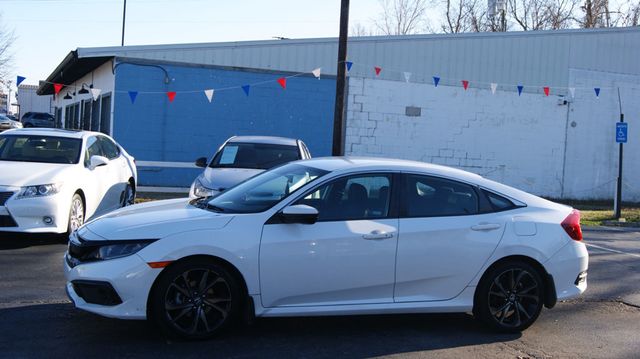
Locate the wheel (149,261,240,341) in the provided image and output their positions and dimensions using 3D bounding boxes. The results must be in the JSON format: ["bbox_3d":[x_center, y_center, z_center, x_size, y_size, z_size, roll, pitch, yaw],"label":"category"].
[{"bbox_3d":[-0.946,0.913,5.885,0.640,0.640,0.225,2,3,-17],"label":"wheel"}]

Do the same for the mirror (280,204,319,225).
[{"bbox_3d":[-0.153,0.272,5.934,0.200,0.145,0.240,2,3,-17],"label":"mirror"}]

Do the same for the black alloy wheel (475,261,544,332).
[{"bbox_3d":[1.648,1.008,6.686,0.640,0.640,0.225,2,3,-17],"label":"black alloy wheel"}]

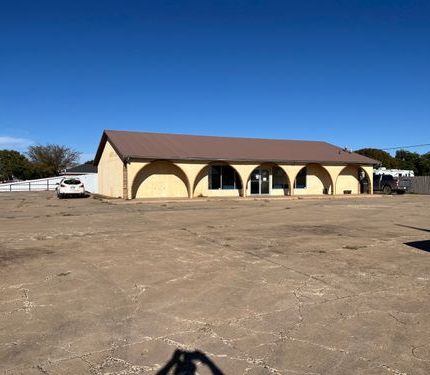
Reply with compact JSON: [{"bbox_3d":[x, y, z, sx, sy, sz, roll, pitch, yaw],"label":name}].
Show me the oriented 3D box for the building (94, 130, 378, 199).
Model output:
[{"bbox_3d":[1.432,-2.046,36.042,23.250,5.570,14.990,0,1,-25],"label":"building"}]

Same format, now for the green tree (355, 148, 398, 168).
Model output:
[{"bbox_3d":[30.781,-3.645,71.941,8.440,7.500,8.440,0,1,0],"label":"green tree"}]

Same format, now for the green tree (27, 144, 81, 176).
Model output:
[{"bbox_3d":[-28.204,-3.729,65.941,9.140,7.700,9.140,0,1,0],"label":"green tree"}]

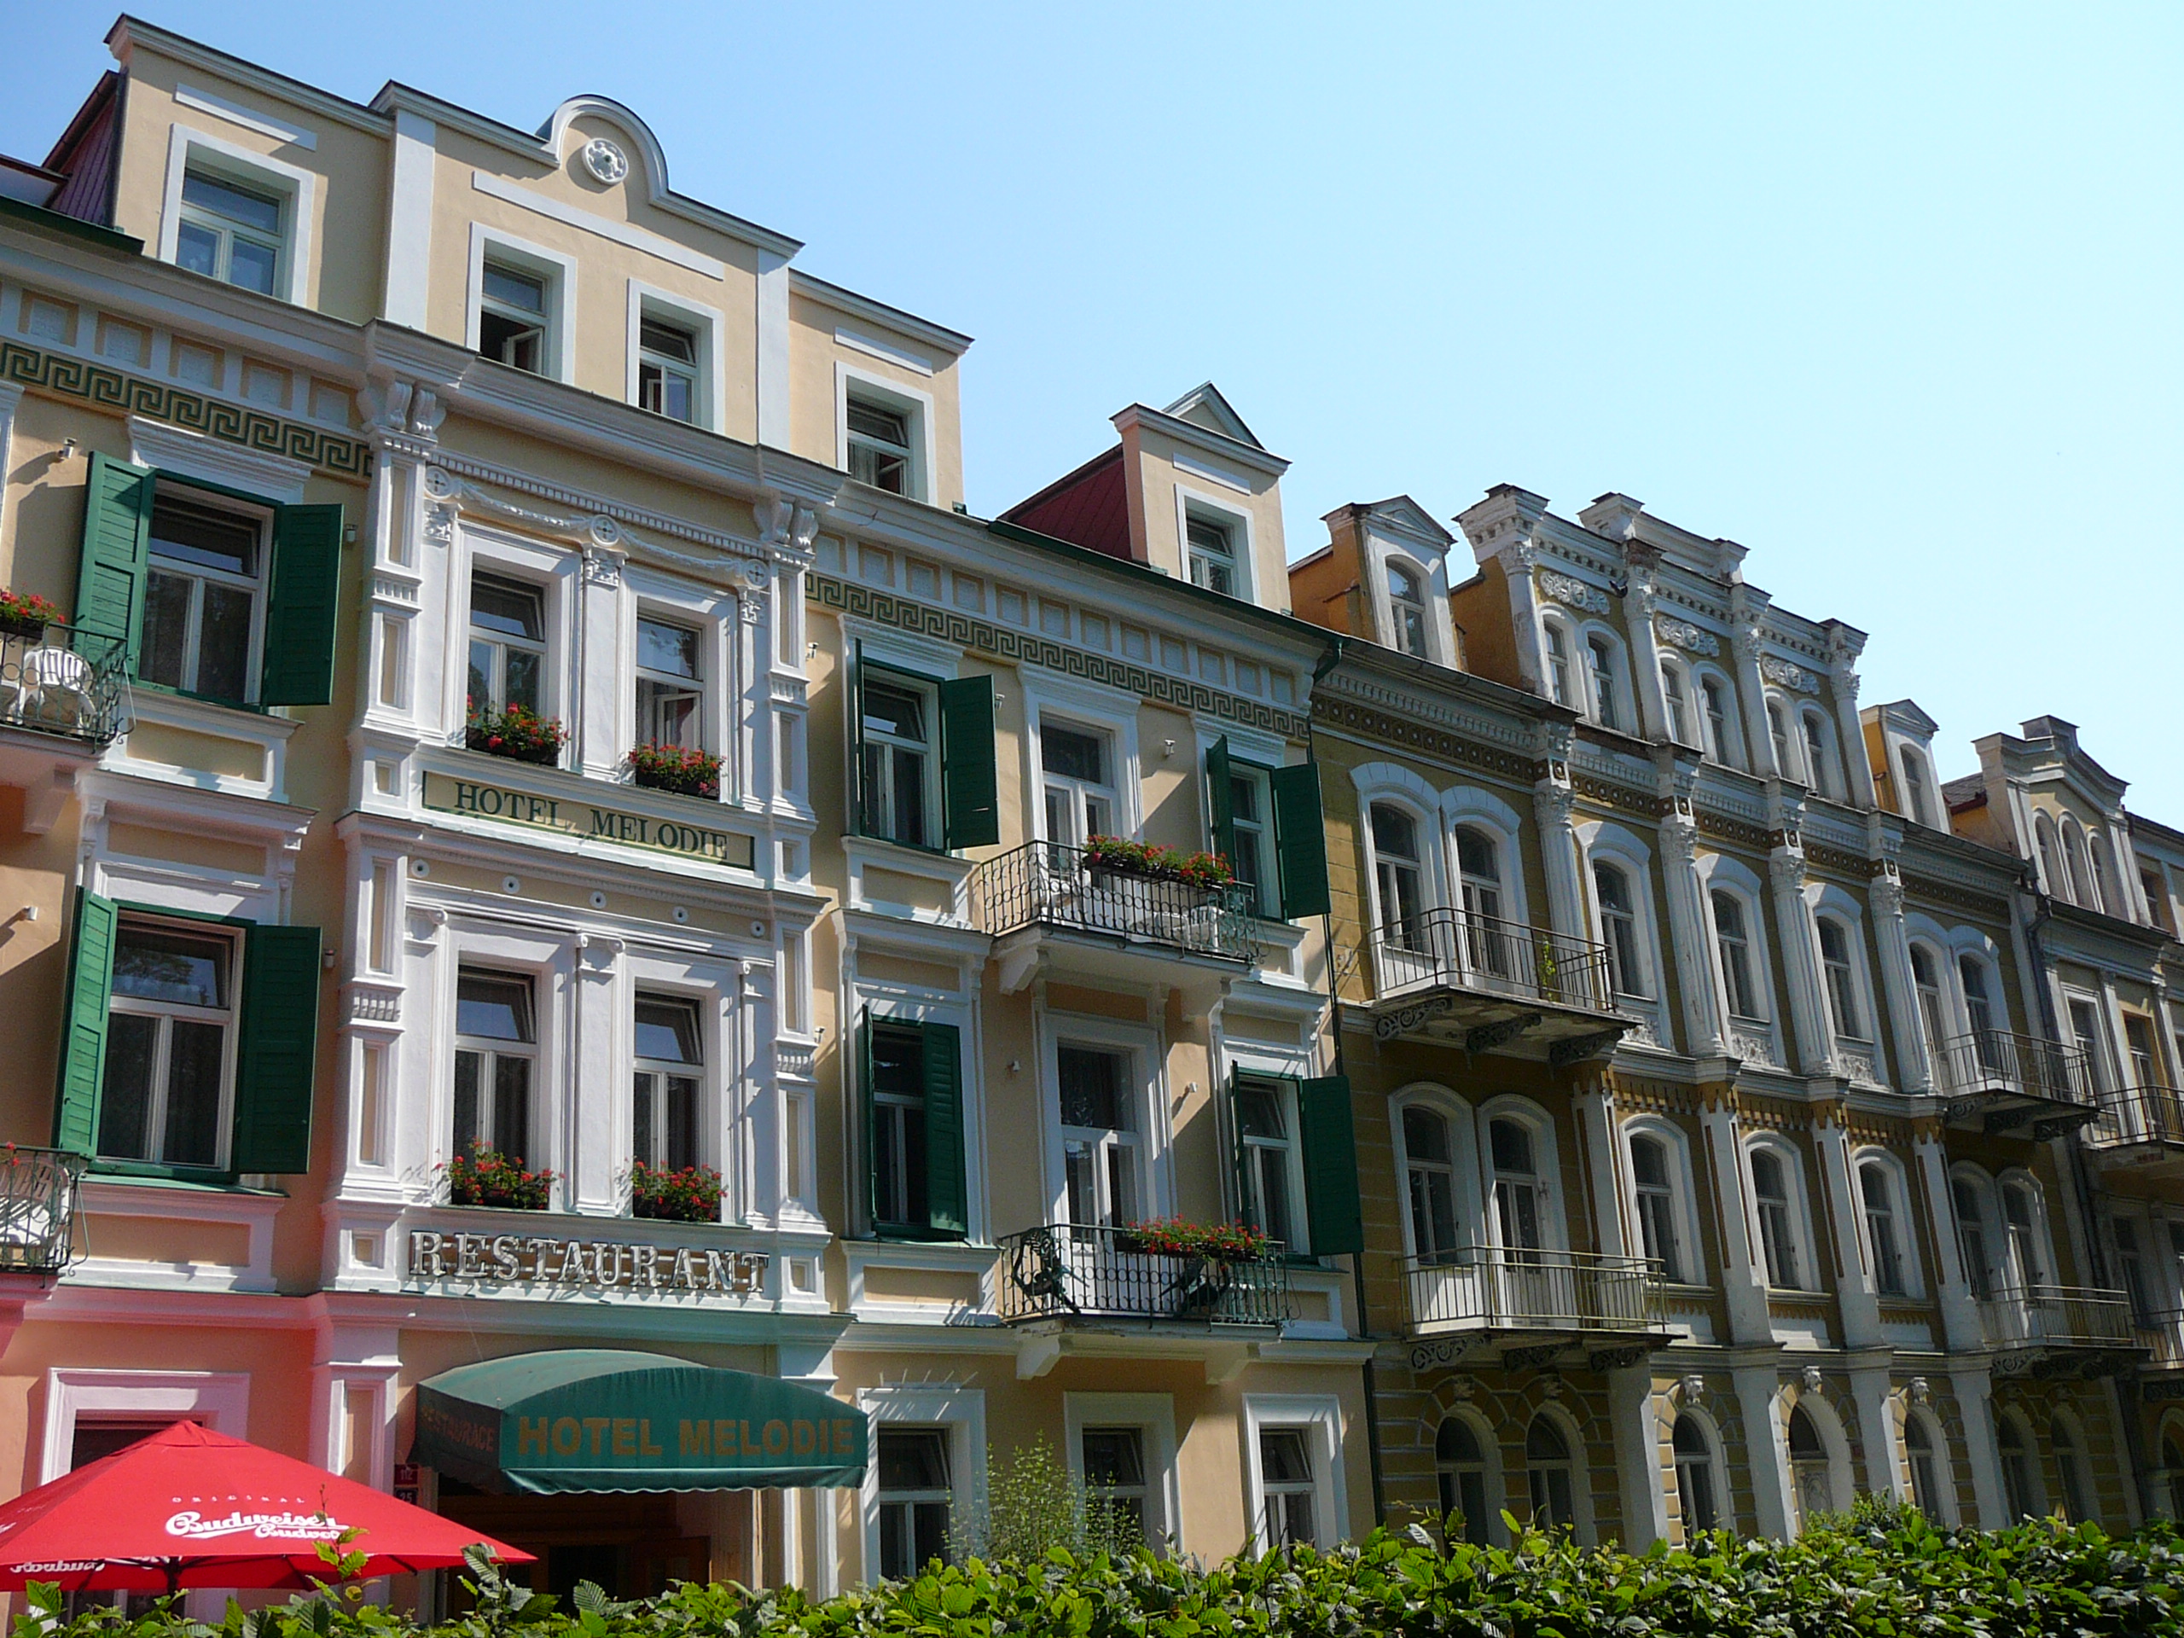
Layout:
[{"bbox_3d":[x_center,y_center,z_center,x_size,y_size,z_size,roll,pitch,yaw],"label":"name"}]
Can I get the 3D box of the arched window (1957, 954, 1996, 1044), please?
[{"bbox_3d":[16.052,3.467,39.985,1.023,2.102,0.186,13,-25,-39],"label":"arched window"}]

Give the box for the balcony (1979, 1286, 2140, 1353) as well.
[{"bbox_3d":[16.484,8.624,37.594,3.230,1.012,1.178,13,-25,-39],"label":"balcony"}]

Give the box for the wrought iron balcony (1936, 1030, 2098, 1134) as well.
[{"bbox_3d":[16.255,4.699,38.651,3.720,1.414,1.116,13,-25,-39],"label":"wrought iron balcony"}]

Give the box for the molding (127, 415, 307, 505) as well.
[{"bbox_3d":[-8.140,-3.321,20.567,1.680,0.340,0.220,13,-25,-38],"label":"molding"}]

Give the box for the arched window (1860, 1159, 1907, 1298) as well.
[{"bbox_3d":[12.191,6.363,34.269,0.997,2.050,0.200,13,-25,-39],"label":"arched window"}]

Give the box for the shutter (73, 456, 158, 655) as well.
[{"bbox_3d":[-8.681,-2.251,19.613,0.050,2.090,0.573,-20,-25,39],"label":"shutter"}]

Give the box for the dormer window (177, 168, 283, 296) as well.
[{"bbox_3d":[-7.968,-5.348,20.487,1.026,1.450,0.200,13,-25,-39],"label":"dormer window"}]

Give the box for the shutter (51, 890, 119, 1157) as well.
[{"bbox_3d":[-7.859,1.603,17.340,0.050,2.066,0.522,-5,-19,5],"label":"shutter"}]

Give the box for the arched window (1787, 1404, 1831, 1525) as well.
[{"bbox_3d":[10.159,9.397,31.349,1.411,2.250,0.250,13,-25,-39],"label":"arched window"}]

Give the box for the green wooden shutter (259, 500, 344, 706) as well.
[{"bbox_3d":[-6.962,-1.910,19.574,0.535,1.942,0.050,-2,-19,-3],"label":"green wooden shutter"}]

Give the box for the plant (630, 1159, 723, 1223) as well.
[{"bbox_3d":[-3.777,3.390,20.111,0.900,0.510,0.350,13,-25,-39],"label":"plant"}]

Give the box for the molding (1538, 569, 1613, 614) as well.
[{"bbox_3d":[7.211,-3.331,32.853,1.600,0.510,0.120,13,-25,-39],"label":"molding"}]

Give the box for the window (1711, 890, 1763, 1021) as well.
[{"bbox_3d":[9.587,2.117,33.103,0.900,1.930,0.180,13,-25,-39],"label":"window"}]

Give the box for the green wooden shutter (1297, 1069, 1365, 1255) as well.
[{"bbox_3d":[2.787,4.027,25.733,0.579,2.053,0.050,-6,-19,8],"label":"green wooden shutter"}]

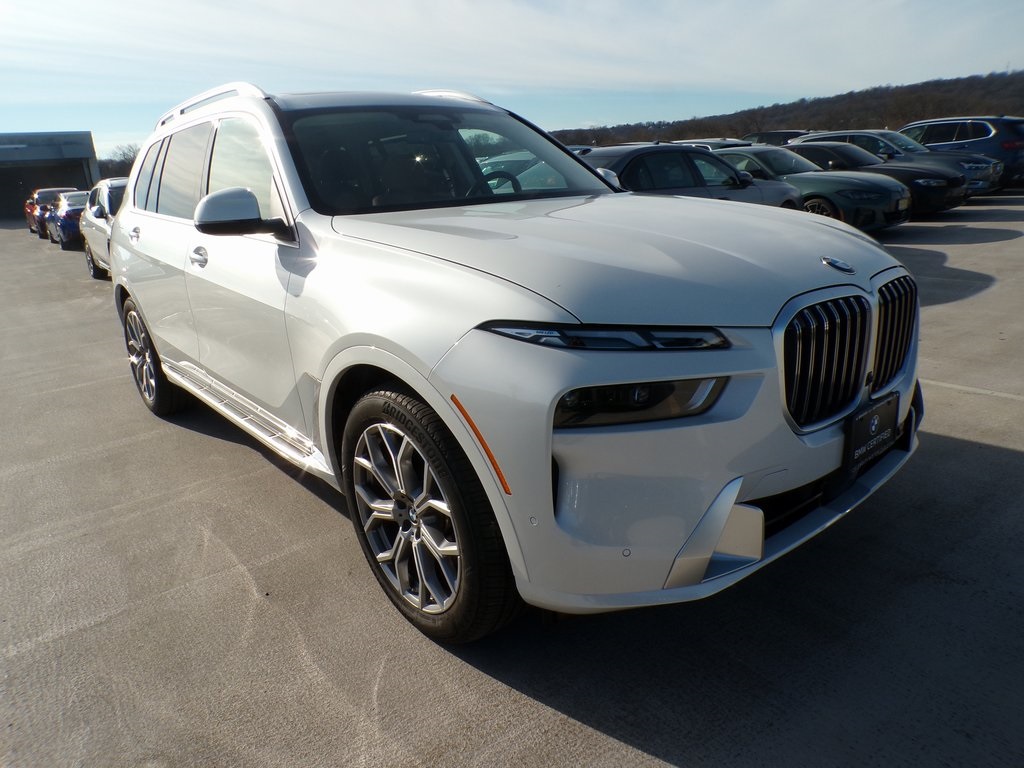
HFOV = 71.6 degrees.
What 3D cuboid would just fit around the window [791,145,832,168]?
[{"bbox_3d":[5.785,-4.360,13.667,0.130,0.420,0.950,-17,21,-37],"label":"window"}]

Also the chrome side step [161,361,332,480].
[{"bbox_3d":[-1.266,0.105,3.248,0.180,0.110,2.150,-16,20,-37],"label":"chrome side step"}]

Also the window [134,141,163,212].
[{"bbox_3d":[-2.005,-1.147,3.941,0.040,0.380,0.380,6,7,-42],"label":"window"}]

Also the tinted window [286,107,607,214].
[{"bbox_3d":[-0.225,-1.003,3.106,1.500,0.170,0.890,-16,53,-38],"label":"tinted window"}]

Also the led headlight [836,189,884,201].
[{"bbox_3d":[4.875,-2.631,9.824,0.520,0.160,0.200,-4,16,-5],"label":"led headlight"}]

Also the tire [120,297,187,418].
[{"bbox_3d":[-2.201,-0.184,4.471,0.285,0.785,0.785,-16,20,-37],"label":"tire"}]

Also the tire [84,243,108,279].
[{"bbox_3d":[-7.823,-2.340,13.400,0.280,0.750,0.750,-15,19,-32],"label":"tire"}]

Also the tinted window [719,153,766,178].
[{"bbox_3d":[3.530,-3.352,10.898,0.900,0.440,0.060,13,-1,43],"label":"tinted window"}]

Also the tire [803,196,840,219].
[{"bbox_3d":[4.650,-2.437,10.601,0.240,0.660,0.660,-17,21,-37],"label":"tire"}]

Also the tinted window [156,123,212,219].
[{"bbox_3d":[-1.573,-1.008,3.407,0.040,0.440,0.760,6,7,-42],"label":"tinted window"}]

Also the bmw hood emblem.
[{"bbox_3d":[0.846,-0.307,1.840,0.084,0.013,0.084,-16,47,-37],"label":"bmw hood emblem"}]

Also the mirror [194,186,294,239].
[{"bbox_3d":[-0.957,-0.595,2.509,0.260,0.190,0.230,-16,21,-38],"label":"mirror"}]

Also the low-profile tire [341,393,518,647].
[{"bbox_3d":[-0.221,0.366,2.201,0.285,0.780,0.780,-16,21,-38],"label":"low-profile tire"}]

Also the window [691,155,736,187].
[{"bbox_3d":[2.441,-2.586,8.600,0.880,0.400,0.120,-11,18,-24],"label":"window"}]

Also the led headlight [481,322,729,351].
[{"bbox_3d":[0.223,-0.112,1.699,0.580,0.080,0.180,-2,16,3],"label":"led headlight"}]

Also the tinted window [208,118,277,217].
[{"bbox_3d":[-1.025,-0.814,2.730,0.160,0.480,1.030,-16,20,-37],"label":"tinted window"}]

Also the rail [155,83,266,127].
[{"bbox_3d":[-1.635,-1.431,3.707,0.070,0.110,1.800,-16,21,-38],"label":"rail"}]

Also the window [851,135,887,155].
[{"bbox_3d":[8.112,-5.367,15.976,0.130,0.440,1.000,-17,21,-37],"label":"window"}]

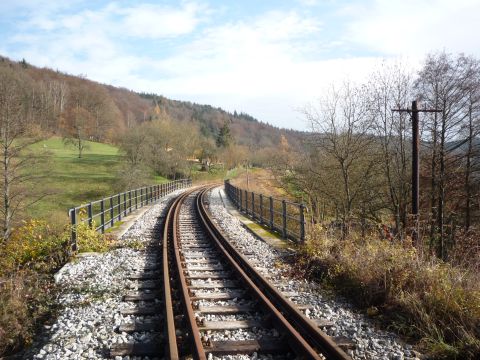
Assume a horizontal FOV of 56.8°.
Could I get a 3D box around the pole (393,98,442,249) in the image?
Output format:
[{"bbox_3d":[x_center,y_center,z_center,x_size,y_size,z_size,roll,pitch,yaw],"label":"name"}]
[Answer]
[{"bbox_3d":[5.784,0.060,14.500,1.640,5.250,0.240,0,1,-6],"label":"pole"}]

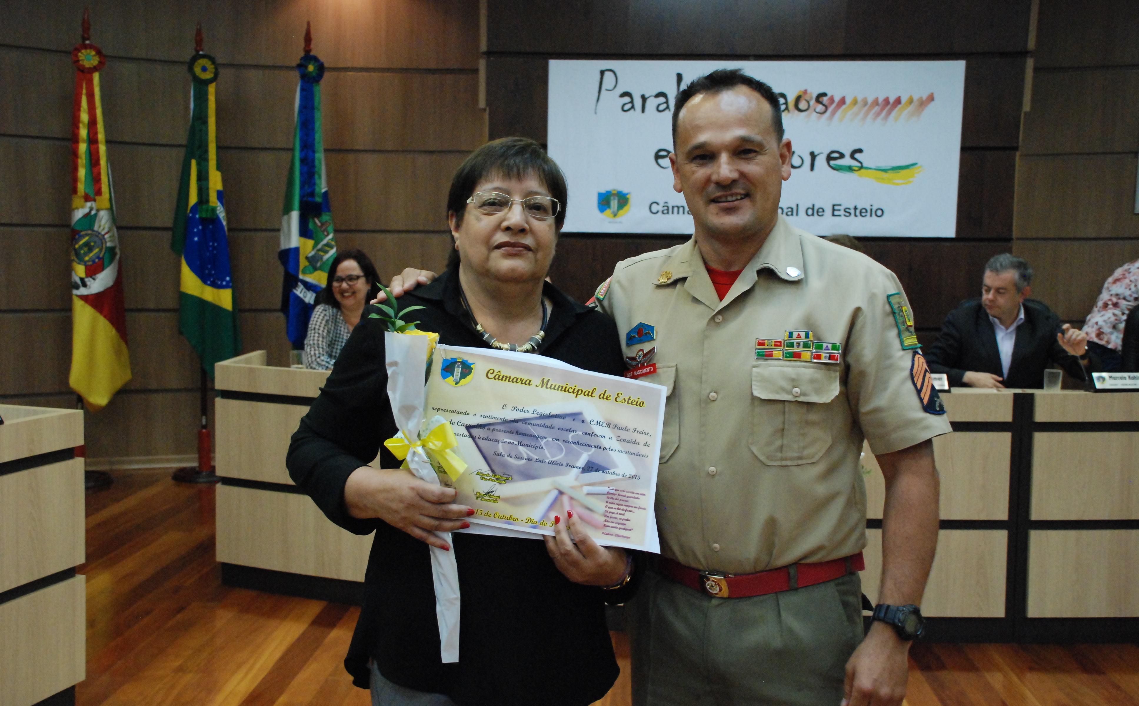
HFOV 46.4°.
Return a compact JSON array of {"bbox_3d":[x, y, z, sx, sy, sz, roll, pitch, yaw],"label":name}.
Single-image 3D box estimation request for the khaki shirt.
[{"bbox_3d":[0.284,0.060,1.950,0.540,0.520,0.320,2,4,21],"label":"khaki shirt"}]

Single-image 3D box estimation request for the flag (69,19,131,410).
[{"bbox_3d":[-2.858,-0.845,8.100,0.380,2.370,0.300,0,4,-16],"label":"flag"}]

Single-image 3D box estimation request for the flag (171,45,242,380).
[{"bbox_3d":[-2.268,-0.855,8.300,0.430,2.200,0.300,0,4,-13],"label":"flag"}]

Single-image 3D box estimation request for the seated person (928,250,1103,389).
[{"bbox_3d":[1.771,0.249,5.388,0.680,1.300,0.750,1,4,9],"label":"seated person"}]

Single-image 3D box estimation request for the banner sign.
[{"bbox_3d":[1.127,-1.251,8.120,2.510,1.060,0.030,1,4,5],"label":"banner sign"}]

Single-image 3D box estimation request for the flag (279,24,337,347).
[{"bbox_3d":[-1.620,-0.965,8.250,0.380,2.150,0.300,0,4,-9],"label":"flag"}]

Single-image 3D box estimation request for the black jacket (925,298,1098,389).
[{"bbox_3d":[1.785,0.147,5.421,0.680,0.720,0.420,1,4,9],"label":"black jacket"}]

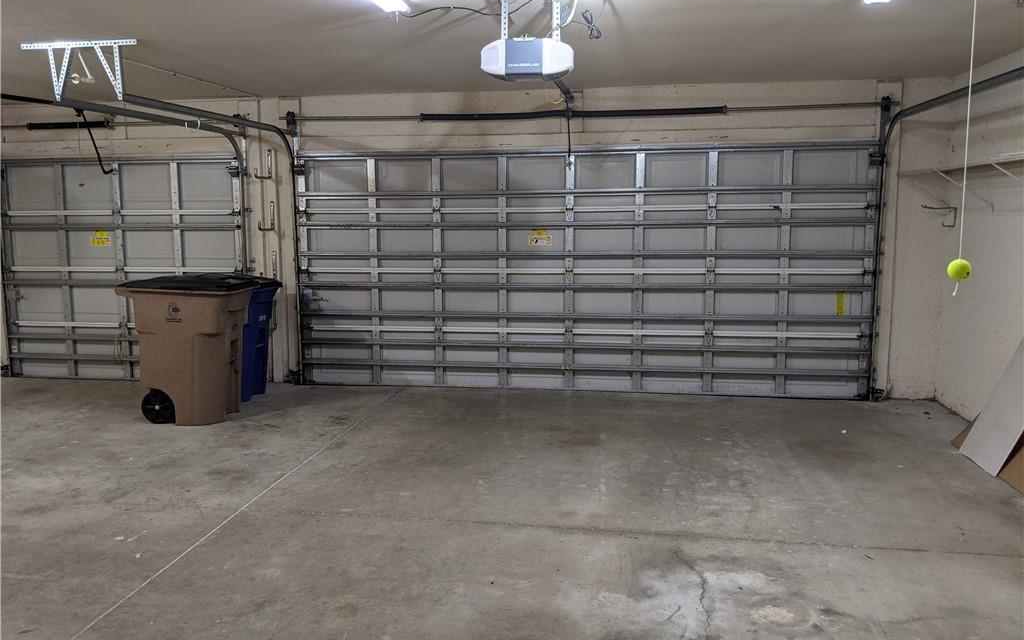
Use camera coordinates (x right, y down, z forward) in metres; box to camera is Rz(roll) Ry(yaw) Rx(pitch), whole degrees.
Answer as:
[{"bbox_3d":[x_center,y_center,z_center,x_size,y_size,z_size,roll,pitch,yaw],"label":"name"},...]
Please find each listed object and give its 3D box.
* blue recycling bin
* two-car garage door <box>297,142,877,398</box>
[{"bbox_3d":[-2.428,0.126,6.798,0.880,1.080,0.690,0,7,1],"label":"blue recycling bin"},{"bbox_3d":[0.531,-0.413,6.826,4.880,2.130,0.130,1,7,8],"label":"two-car garage door"}]

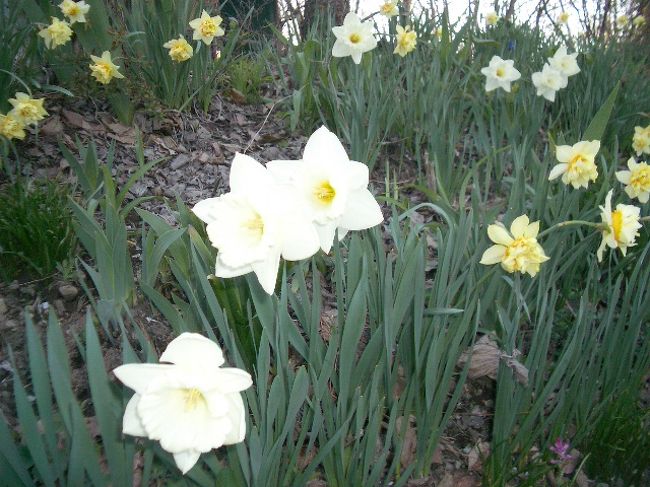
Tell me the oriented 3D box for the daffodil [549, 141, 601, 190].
[{"bbox_3d":[0.387,-0.123,1.020,0.083,0.078,0.052,1,32,4],"label":"daffodil"}]

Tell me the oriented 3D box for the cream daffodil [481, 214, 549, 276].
[{"bbox_3d":[0.231,0.002,0.800,0.082,0.076,0.052,0,23,0],"label":"cream daffodil"}]

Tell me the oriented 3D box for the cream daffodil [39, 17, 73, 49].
[{"bbox_3d":[-0.595,-0.466,1.450,0.068,0.068,0.048,-13,18,-29],"label":"cream daffodil"}]

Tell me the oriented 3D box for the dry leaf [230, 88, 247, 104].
[{"bbox_3d":[-0.250,-0.425,1.900,0.045,0.030,0.040,-3,20,-7],"label":"dry leaf"}]

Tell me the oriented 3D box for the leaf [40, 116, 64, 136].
[{"bbox_3d":[-0.689,-0.296,1.660,0.060,0.028,0.055,0,33,0],"label":"leaf"}]

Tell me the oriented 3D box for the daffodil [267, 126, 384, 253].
[{"bbox_3d":[0.000,-0.044,0.530,0.098,0.101,0.058,3,19,7],"label":"daffodil"}]

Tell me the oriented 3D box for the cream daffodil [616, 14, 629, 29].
[{"bbox_3d":[1.811,-1.352,4.000,0.076,0.082,0.050,8,30,22],"label":"cream daffodil"}]

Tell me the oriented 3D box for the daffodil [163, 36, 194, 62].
[{"bbox_3d":[-0.337,-0.443,1.500,0.067,0.060,0.045,-6,26,-14],"label":"daffodil"}]

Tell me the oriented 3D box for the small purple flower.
[{"bbox_3d":[0.294,0.260,0.820,0.026,0.028,0.025,0,22,0],"label":"small purple flower"}]

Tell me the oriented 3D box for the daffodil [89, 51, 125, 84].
[{"bbox_3d":[-0.499,-0.402,1.500,0.080,0.077,0.050,1,32,3],"label":"daffodil"}]

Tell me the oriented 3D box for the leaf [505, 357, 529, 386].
[{"bbox_3d":[0.268,0.179,0.920,0.033,0.036,0.025,-7,23,-17],"label":"leaf"}]

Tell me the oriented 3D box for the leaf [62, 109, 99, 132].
[{"bbox_3d":[-0.623,-0.315,1.680,0.090,0.033,0.065,11,34,16],"label":"leaf"}]

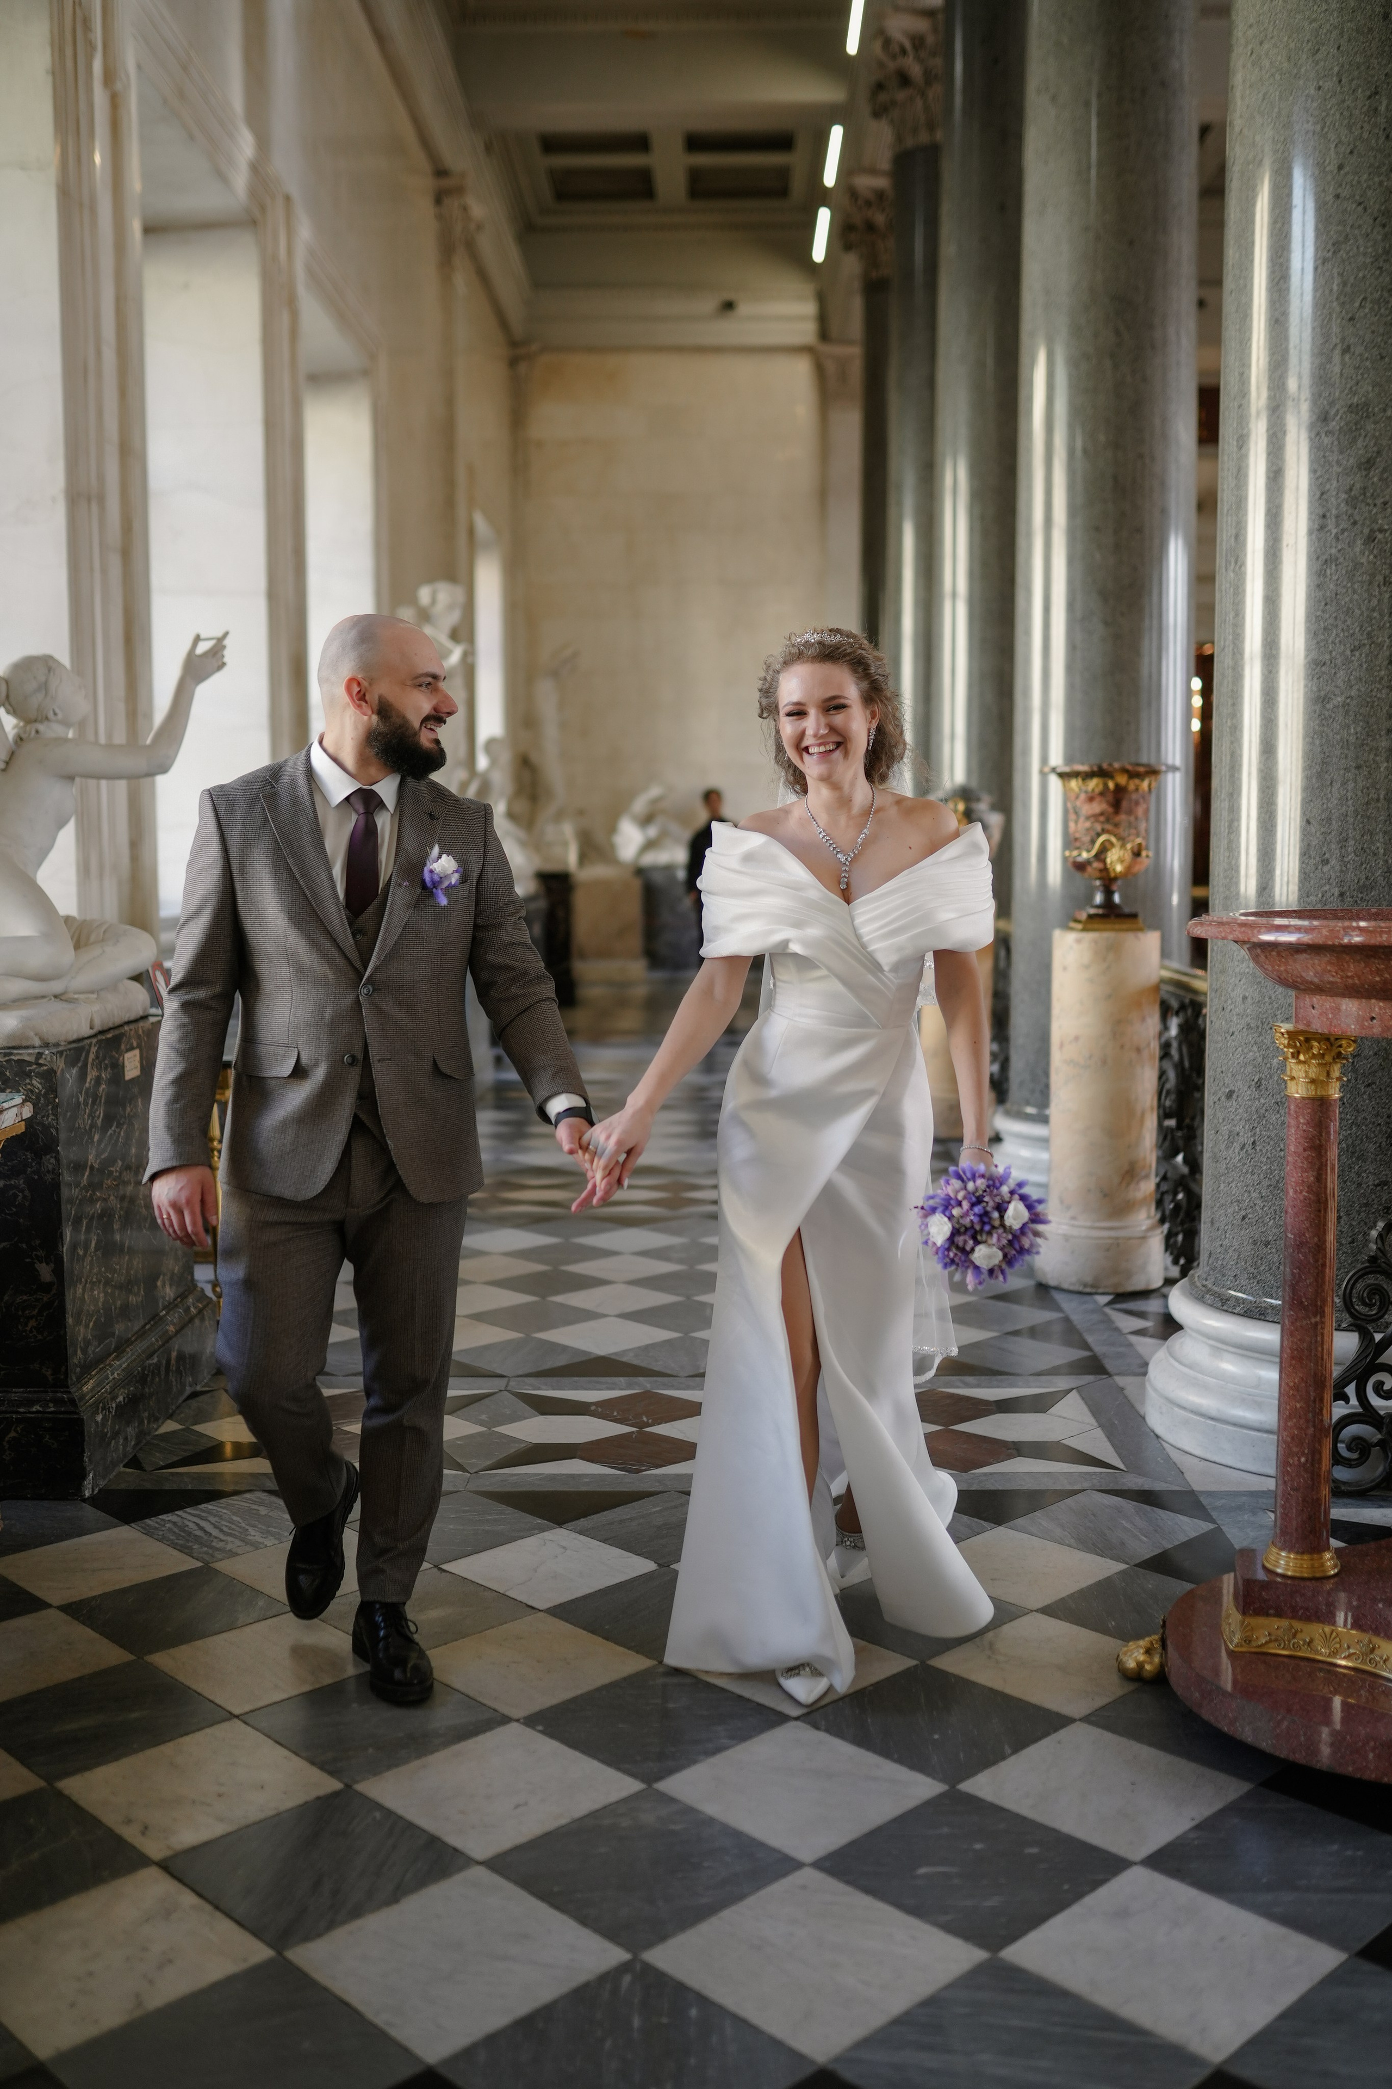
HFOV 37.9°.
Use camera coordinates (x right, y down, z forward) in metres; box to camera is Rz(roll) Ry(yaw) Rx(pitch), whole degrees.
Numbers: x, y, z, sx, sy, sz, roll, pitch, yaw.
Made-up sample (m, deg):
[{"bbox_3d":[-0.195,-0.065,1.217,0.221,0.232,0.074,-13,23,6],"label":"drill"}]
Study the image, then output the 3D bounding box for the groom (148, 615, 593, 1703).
[{"bbox_3d":[-0.562,0.172,3.525,0.780,1.785,0.550,-1,6,-5],"label":"groom"}]

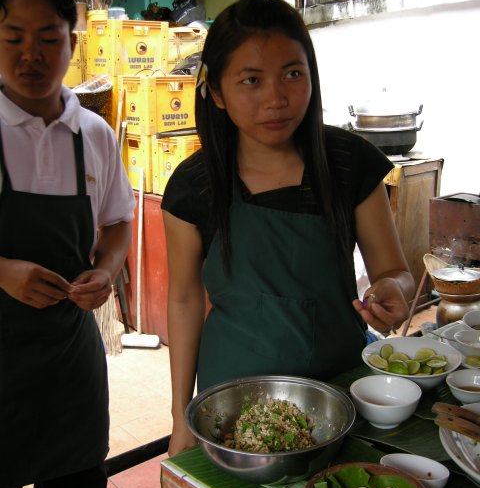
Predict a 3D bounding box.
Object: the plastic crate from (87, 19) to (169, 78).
[{"bbox_3d":[-0.693,-1.206,4.125,0.400,0.322,0.293,-13,19,-42],"label":"plastic crate"}]

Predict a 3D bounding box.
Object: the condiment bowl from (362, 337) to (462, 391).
[{"bbox_3d":[0.326,0.237,1.270,0.186,0.052,0.186,0,14,0],"label":"condiment bowl"}]

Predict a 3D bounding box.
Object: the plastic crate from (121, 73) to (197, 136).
[{"bbox_3d":[-0.471,-0.827,3.923,0.400,0.322,0.293,-14,19,-43],"label":"plastic crate"}]

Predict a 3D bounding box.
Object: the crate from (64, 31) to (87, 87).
[{"bbox_3d":[-1.006,-1.194,4.298,0.310,0.320,0.380,-3,14,-11],"label":"crate"}]

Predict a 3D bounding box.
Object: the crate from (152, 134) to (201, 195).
[{"bbox_3d":[-0.245,-0.453,3.757,0.400,0.322,0.293,-13,19,-41],"label":"crate"}]

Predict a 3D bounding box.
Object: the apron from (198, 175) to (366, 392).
[{"bbox_3d":[0.079,0.218,1.218,0.320,0.760,0.220,-3,14,-10],"label":"apron"}]

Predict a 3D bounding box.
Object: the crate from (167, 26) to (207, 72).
[{"bbox_3d":[-0.341,-1.240,4.390,0.310,0.320,0.390,-1,14,-5],"label":"crate"}]

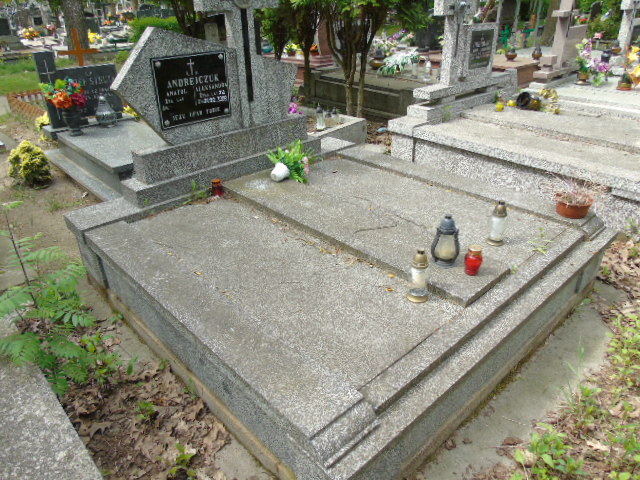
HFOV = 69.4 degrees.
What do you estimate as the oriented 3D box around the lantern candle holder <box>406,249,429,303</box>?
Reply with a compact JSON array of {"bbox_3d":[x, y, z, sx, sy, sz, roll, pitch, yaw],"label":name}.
[{"bbox_3d":[0.380,0.133,1.757,0.080,0.214,0.080,-1,28,1],"label":"lantern candle holder"}]

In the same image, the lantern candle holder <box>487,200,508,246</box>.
[{"bbox_3d":[0.800,-0.075,2.055,0.079,0.201,0.079,-25,36,-36],"label":"lantern candle holder"}]

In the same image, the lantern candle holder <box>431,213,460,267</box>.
[{"bbox_3d":[0.526,0.004,1.896,0.112,0.227,0.093,7,30,16],"label":"lantern candle holder"}]

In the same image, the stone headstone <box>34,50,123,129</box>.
[{"bbox_3d":[-2.358,-1.511,4.575,0.695,0.690,0.090,-25,36,-36],"label":"stone headstone"}]

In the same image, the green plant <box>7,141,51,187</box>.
[{"bbox_3d":[-2.610,-0.685,4.180,0.340,0.400,0.340,-2,28,0],"label":"green plant"}]

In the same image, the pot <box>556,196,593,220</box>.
[{"bbox_3d":[1.293,-0.169,2.362,0.175,0.085,0.175,-2,28,1],"label":"pot"}]

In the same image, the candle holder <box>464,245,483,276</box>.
[{"bbox_3d":[0.649,0.088,1.950,0.073,0.118,0.073,-2,28,1],"label":"candle holder"}]

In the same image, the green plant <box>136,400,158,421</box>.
[{"bbox_3d":[-0.680,0.668,1.810,0.075,0.060,0.075,-2,28,0],"label":"green plant"}]

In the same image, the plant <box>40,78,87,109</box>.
[{"bbox_3d":[-2.337,-1.343,4.236,0.380,0.250,0.300,-25,36,-36],"label":"plant"}]

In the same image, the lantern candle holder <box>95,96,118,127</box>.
[{"bbox_3d":[-2.147,-1.299,4.642,0.180,0.278,0.180,-25,36,-36],"label":"lantern candle holder"}]

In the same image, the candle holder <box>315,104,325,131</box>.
[{"bbox_3d":[0.006,-0.958,3.595,0.075,0.200,0.075,-2,28,1],"label":"candle holder"}]

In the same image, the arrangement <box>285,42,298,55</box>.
[{"bbox_3d":[-0.509,-3.465,8.399,0.260,0.240,0.240,-2,28,0],"label":"arrangement"}]

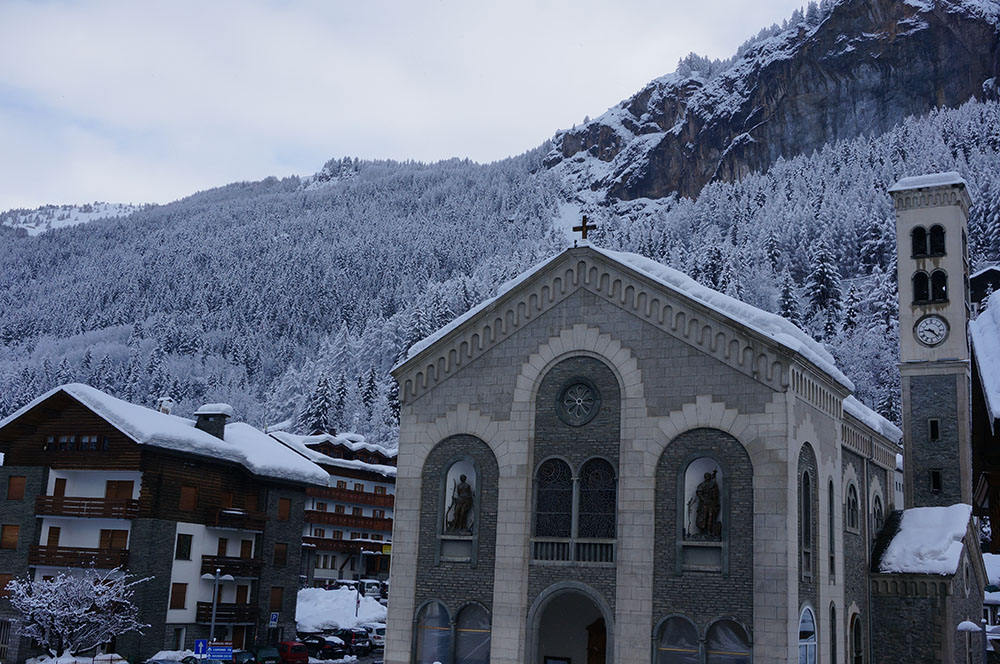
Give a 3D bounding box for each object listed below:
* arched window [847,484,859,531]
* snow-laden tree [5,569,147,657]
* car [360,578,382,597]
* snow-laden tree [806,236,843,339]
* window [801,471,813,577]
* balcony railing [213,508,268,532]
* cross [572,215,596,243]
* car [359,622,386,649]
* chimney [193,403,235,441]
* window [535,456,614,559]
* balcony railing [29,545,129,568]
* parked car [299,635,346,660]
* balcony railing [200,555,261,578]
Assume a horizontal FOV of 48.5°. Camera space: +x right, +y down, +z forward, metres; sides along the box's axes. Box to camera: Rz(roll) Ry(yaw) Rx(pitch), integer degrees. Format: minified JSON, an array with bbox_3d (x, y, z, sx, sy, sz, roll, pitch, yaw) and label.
[{"bbox_3d":[13.884,6.956,43.994,0.270,1.850,1.950,-4,-14,30],"label":"arched window"},{"bbox_3d":[-20.891,13.878,55.000,6.600,4.300,6.000,7,-12,-20],"label":"snow-laden tree"},{"bbox_3d":[-12.073,24.249,104.500,1.620,1.800,4.000,6,-12,-17],"label":"car"},{"bbox_3d":[55.560,-7.448,190.000,5.900,17.200,5.900,-1,-13,16],"label":"snow-laden tree"},{"bbox_3d":[10.361,6.564,37.851,0.270,3.600,1.380,-4,-14,30],"label":"window"},{"bbox_3d":[-15.846,11.456,67.254,0.800,1.111,4.827,-3,-14,25],"label":"balcony railing"},{"bbox_3d":[3.458,-4.235,45.407,1.000,1.120,0.160,-3,-13,28],"label":"cross"},{"bbox_3d":[-8.741,21.049,77.389,1.770,1.560,4.200,9,-14,-25],"label":"car"},{"bbox_3d":[-19.009,5.928,73.500,2.100,2.300,1.050,-2,-14,22],"label":"chimney"},{"bbox_3d":[2.910,6.907,43.062,3.380,4.020,0.350,-3,-13,28],"label":"window"},{"bbox_3d":[-23.391,12.548,61.624,6.450,1.110,0.750,-3,-14,25],"label":"balcony railing"},{"bbox_3d":[-11.531,20.044,70.500,4.200,1.450,1.750,-7,-15,41],"label":"parked car"},{"bbox_3d":[-16.005,14.133,66.613,0.800,1.111,4.747,-3,-14,25],"label":"balcony railing"}]

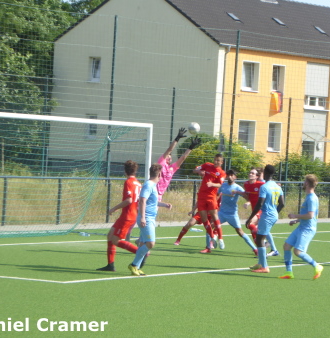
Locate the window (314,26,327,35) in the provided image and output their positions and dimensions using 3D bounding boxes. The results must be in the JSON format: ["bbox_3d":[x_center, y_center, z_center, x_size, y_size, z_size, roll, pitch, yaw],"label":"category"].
[{"bbox_3d":[8.146,-7.303,97.412,0.720,0.120,0.560,42,22,29],"label":"window"}]

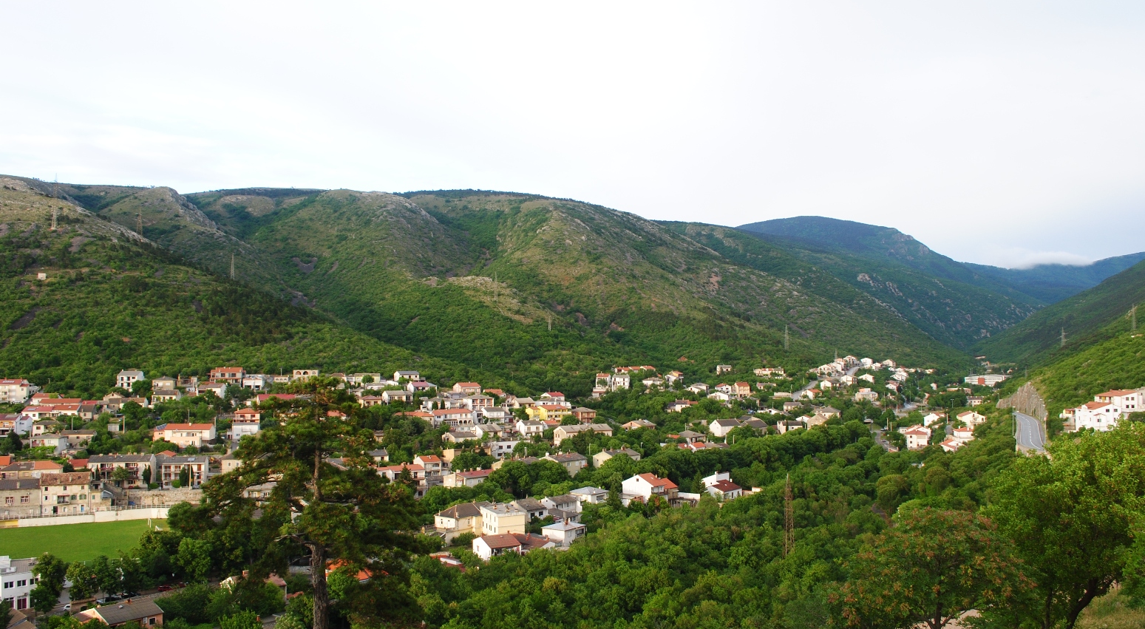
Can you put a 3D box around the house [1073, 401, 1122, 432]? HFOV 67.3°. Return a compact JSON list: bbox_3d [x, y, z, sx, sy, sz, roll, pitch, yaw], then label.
[{"bbox_3d":[171.250,33.550,280.000,11.000,9.700,8.000,0,-1,-12],"label":"house"}]

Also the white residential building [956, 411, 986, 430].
[{"bbox_3d":[187.730,50.550,405.000,10.800,8.700,8.500,0,-1,9],"label":"white residential building"}]

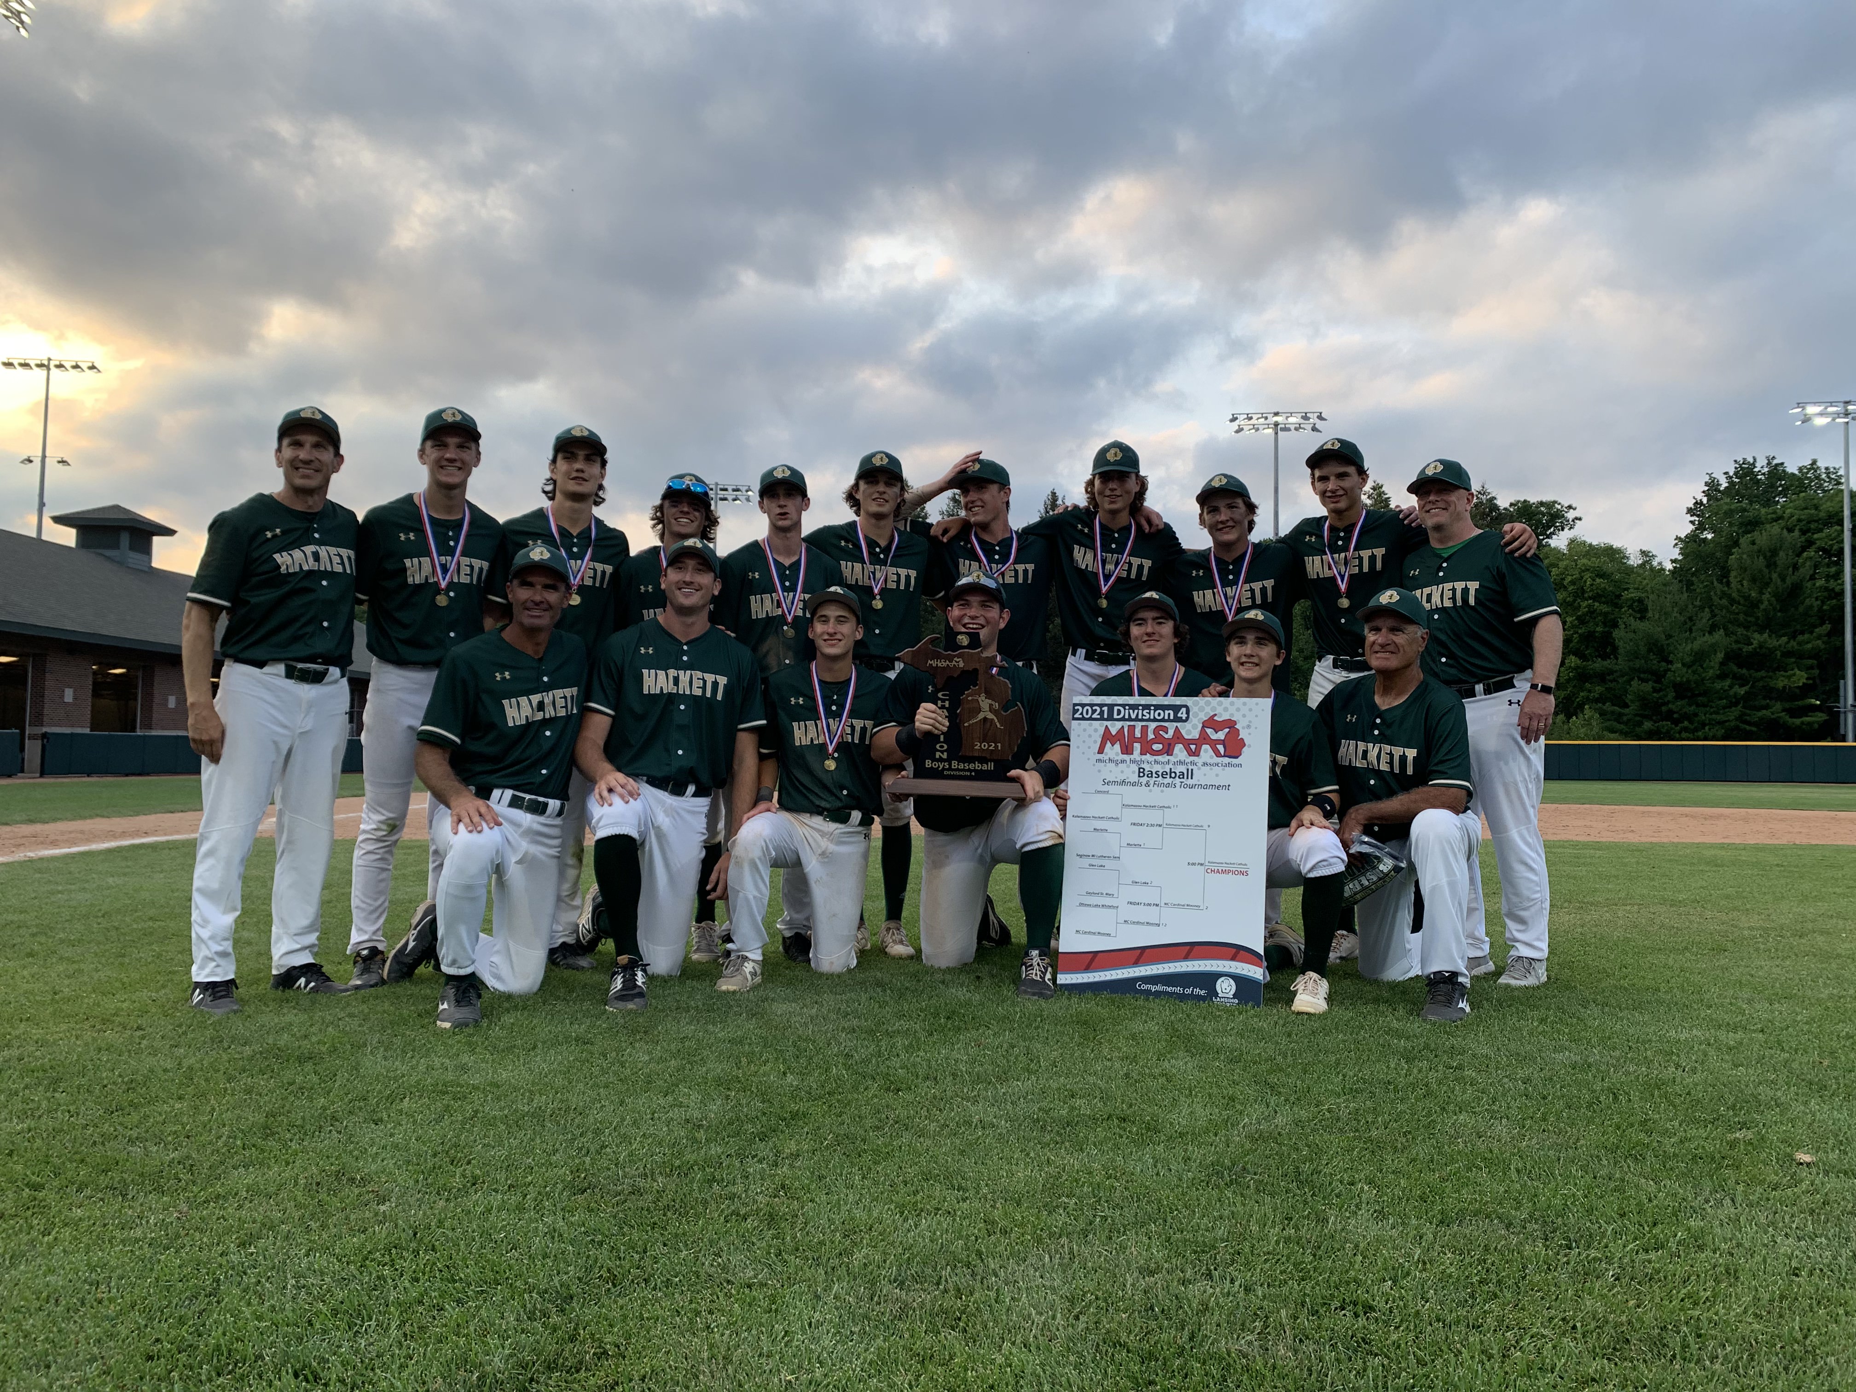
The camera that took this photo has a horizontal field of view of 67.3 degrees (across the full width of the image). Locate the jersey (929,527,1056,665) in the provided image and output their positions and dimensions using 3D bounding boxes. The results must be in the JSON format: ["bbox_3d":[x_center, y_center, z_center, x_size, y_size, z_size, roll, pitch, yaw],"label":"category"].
[{"bbox_3d":[0.249,-0.361,5.224,0.500,0.560,0.280,1,-3,-2],"label":"jersey"}]

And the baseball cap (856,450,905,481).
[{"bbox_3d":[-0.181,-0.857,5.187,0.180,0.140,0.270,1,-7,-3],"label":"baseball cap"}]

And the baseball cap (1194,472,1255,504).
[{"bbox_3d":[1.037,-0.729,4.891,0.180,0.140,0.270,-1,-9,27],"label":"baseball cap"}]

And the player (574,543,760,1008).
[{"bbox_3d":[-0.857,0.213,4.577,0.582,1.430,1.060,1,-3,-12],"label":"player"}]

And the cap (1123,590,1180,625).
[{"bbox_3d":[0.717,-0.283,4.490,0.180,0.130,0.250,0,-3,16],"label":"cap"}]

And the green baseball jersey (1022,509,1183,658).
[{"bbox_3d":[0.633,-0.407,5.050,0.570,0.540,0.290,6,-3,7],"label":"green baseball jersey"}]

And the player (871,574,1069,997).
[{"bbox_3d":[0.137,0.276,4.842,0.660,1.350,1.060,1,-3,0],"label":"player"}]

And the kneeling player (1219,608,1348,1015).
[{"bbox_3d":[1.080,0.324,4.460,0.520,1.220,0.830,-1,-3,25],"label":"kneeling player"}]

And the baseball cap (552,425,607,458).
[{"bbox_3d":[-1.231,-0.890,4.928,0.180,0.140,0.270,1,-11,-18],"label":"baseball cap"}]

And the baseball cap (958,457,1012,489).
[{"bbox_3d":[0.189,-0.785,4.900,0.175,0.130,0.255,-2,-4,36],"label":"baseball cap"}]

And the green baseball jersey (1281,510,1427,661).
[{"bbox_3d":[1.556,-0.400,5.030,0.570,0.550,0.290,0,-3,18],"label":"green baseball jersey"}]

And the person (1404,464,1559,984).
[{"bbox_3d":[1.929,0.084,4.863,0.580,1.770,0.400,-1,-3,30],"label":"person"}]

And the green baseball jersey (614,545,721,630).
[{"bbox_3d":[-0.895,-0.259,5.020,0.500,0.620,0.270,1,-3,-12],"label":"green baseball jersey"}]

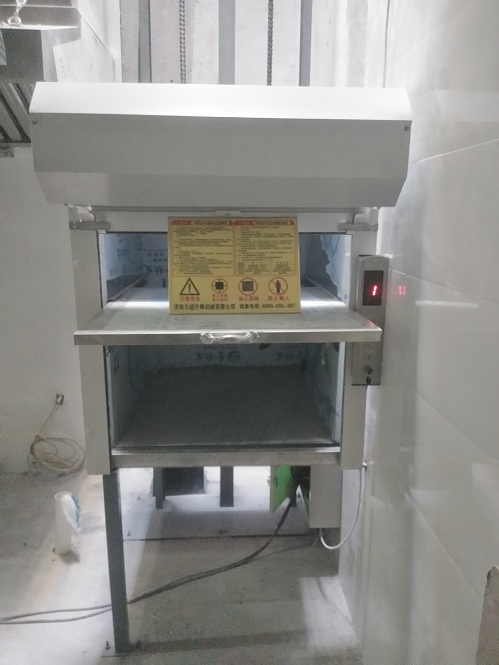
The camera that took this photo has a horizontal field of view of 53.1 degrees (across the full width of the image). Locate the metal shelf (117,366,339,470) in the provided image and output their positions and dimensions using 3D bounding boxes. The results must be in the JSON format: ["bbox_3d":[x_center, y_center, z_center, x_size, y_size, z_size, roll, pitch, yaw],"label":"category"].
[{"bbox_3d":[-0.090,0.330,2.228,0.791,0.070,0.988,0,13,-2],"label":"metal shelf"}]

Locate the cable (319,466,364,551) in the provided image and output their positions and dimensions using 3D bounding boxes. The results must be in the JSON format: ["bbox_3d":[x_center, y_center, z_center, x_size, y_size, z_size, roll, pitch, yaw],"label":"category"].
[{"bbox_3d":[0.348,0.671,1.896,0.165,0.336,0.121,0,13,-2],"label":"cable"}]

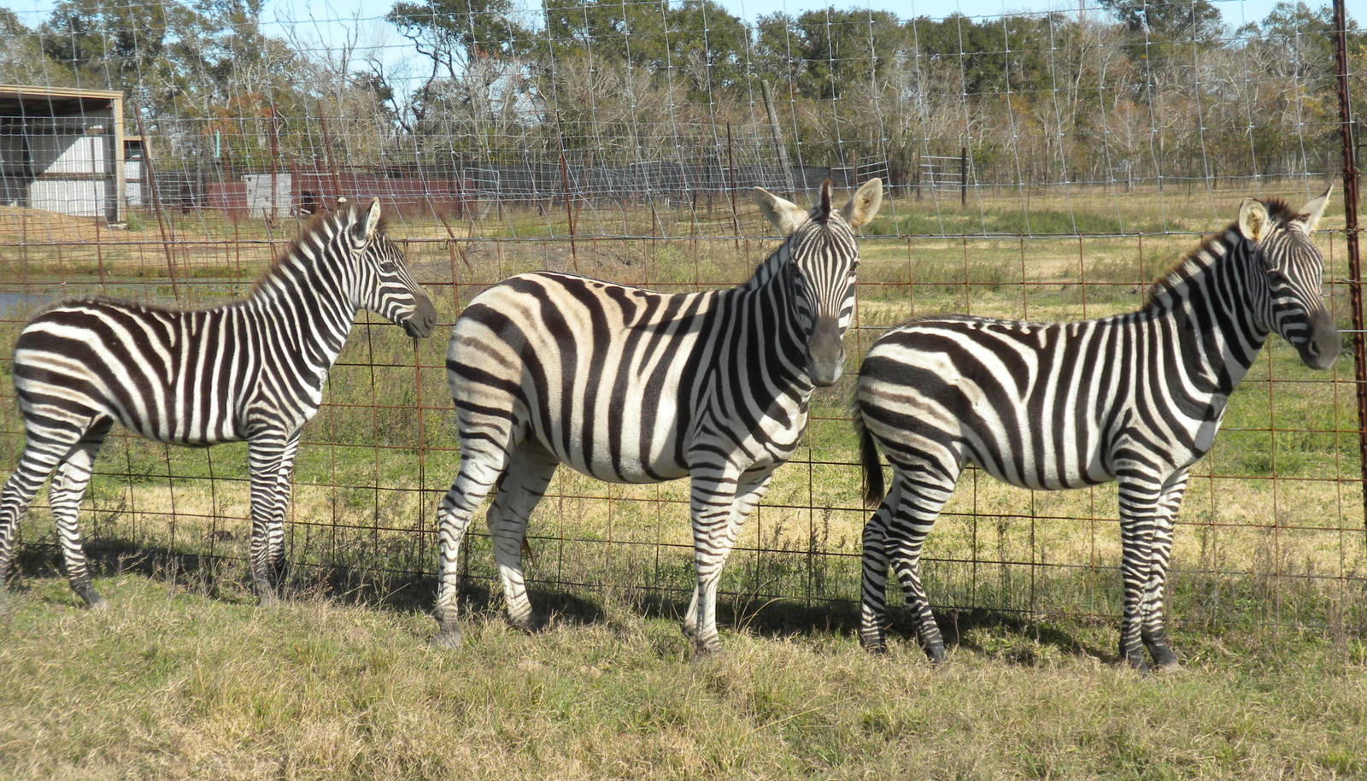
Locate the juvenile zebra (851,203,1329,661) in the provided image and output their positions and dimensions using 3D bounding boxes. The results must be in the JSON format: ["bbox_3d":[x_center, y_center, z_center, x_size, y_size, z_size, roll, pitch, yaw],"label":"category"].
[{"bbox_3d":[1.239,0.090,8.670,1.479,1.448,0.439,1,5,26],"label":"juvenile zebra"}]

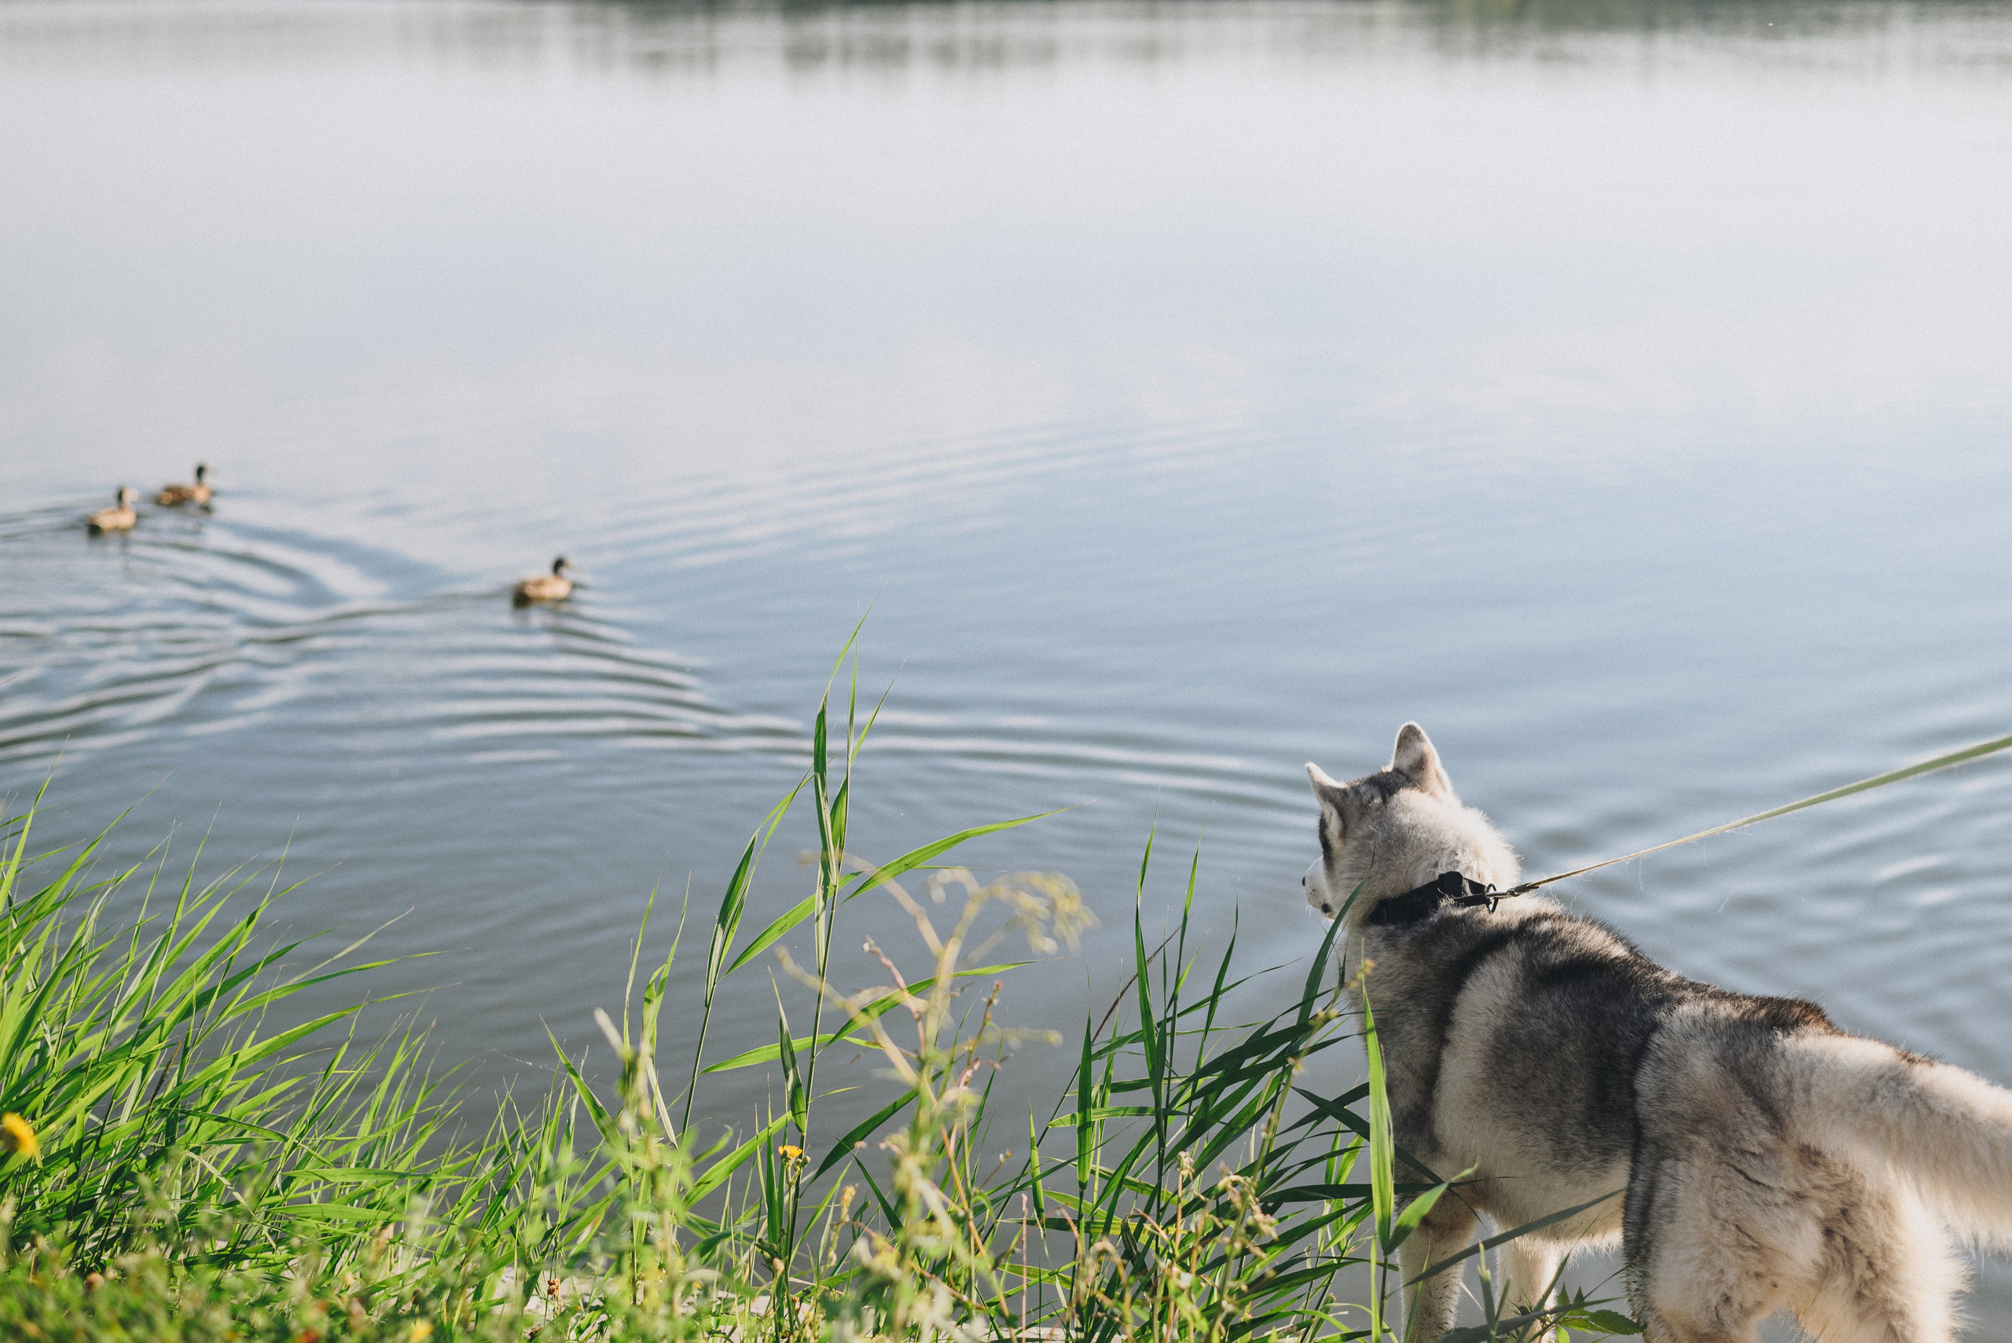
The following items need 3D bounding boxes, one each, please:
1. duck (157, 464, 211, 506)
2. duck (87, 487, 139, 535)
[{"bbox_3d":[-5.471,-1.237,18.600,0.430,0.270,0.180,-10,18,-34],"label":"duck"},{"bbox_3d":[-5.691,-1.031,17.800,0.430,0.270,0.180,-13,20,-40],"label":"duck"}]

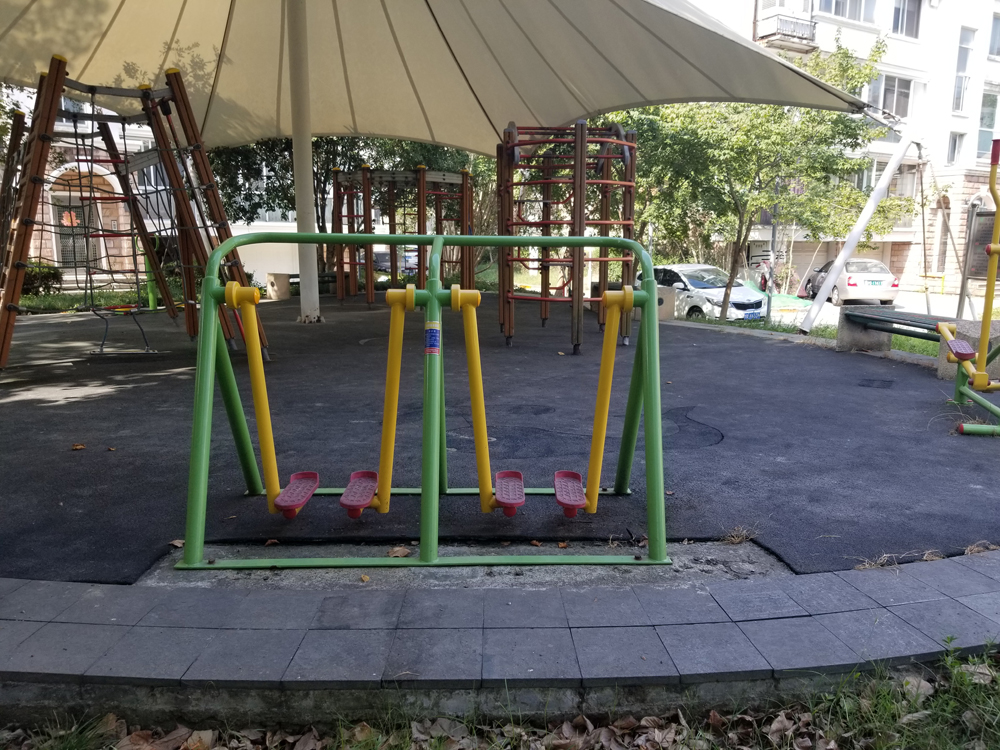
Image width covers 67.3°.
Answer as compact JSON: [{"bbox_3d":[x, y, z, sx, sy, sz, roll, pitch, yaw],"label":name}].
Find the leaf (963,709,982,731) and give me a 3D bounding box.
[{"bbox_3d":[1.402,1.022,2.229,0.050,0.030,0.060,0,10,0],"label":"leaf"}]

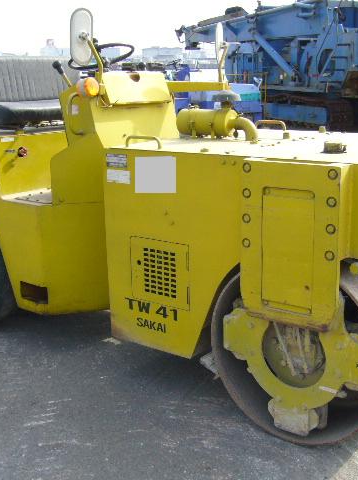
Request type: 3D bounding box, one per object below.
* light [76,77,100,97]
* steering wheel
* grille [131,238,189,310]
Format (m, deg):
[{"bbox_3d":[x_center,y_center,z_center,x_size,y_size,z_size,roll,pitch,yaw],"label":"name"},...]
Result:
[{"bbox_3d":[-0.473,-0.793,3.344,0.083,0.105,0.105,11,18,37],"label":"light"},{"bbox_3d":[-0.432,-1.028,3.627,0.380,0.073,0.380,-16,2,1],"label":"steering wheel"},{"bbox_3d":[-0.091,0.158,3.051,0.353,0.327,0.029,11,18,37],"label":"grille"}]

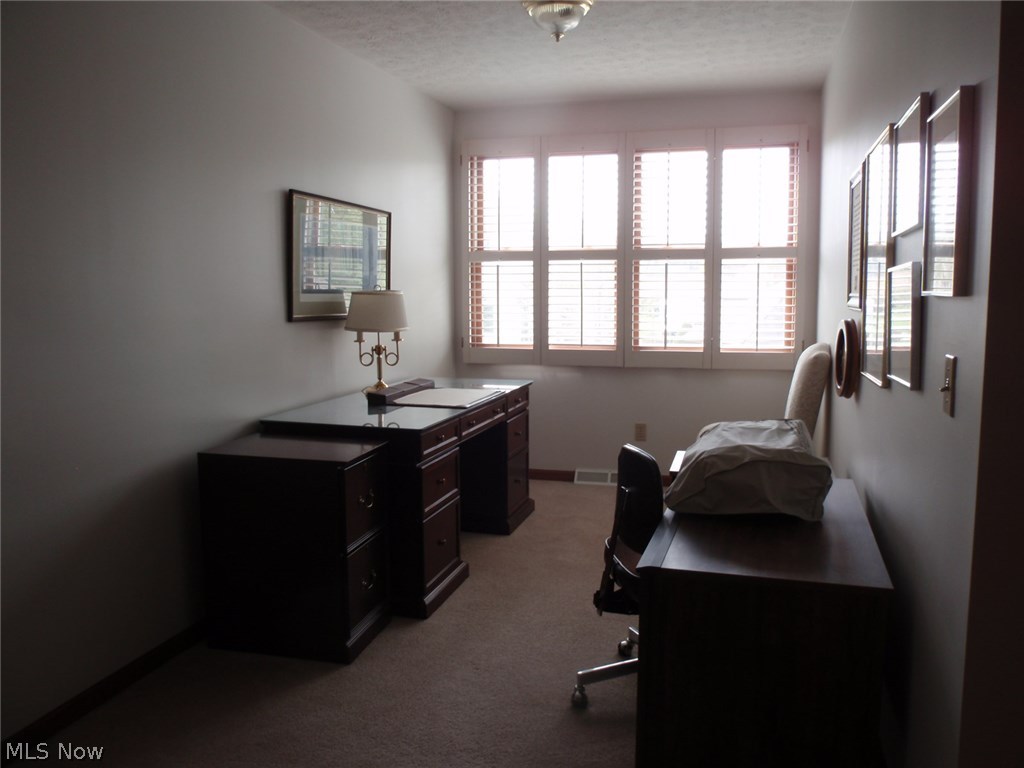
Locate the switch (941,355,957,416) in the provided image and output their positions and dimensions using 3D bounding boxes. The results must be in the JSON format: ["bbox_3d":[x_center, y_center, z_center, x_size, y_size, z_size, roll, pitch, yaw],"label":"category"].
[{"bbox_3d":[0.812,0.002,1.543,0.020,0.112,0.070,2,6,16],"label":"switch"}]

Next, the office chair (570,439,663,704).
[{"bbox_3d":[0.510,0.600,2.618,0.600,0.785,0.560,-2,6,-17],"label":"office chair"}]

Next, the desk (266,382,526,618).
[{"bbox_3d":[-0.442,0.450,4.159,0.735,0.752,1.790,2,6,16],"label":"desk"}]

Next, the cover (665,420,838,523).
[{"bbox_3d":[0.637,0.218,2.257,0.410,0.185,0.430,2,6,16],"label":"cover"}]

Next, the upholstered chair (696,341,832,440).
[{"bbox_3d":[1.153,0.329,3.909,0.620,1.050,0.600,2,6,16],"label":"upholstered chair"}]

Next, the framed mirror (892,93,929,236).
[{"bbox_3d":[0.937,-0.501,1.955,0.025,0.278,0.345,2,6,16],"label":"framed mirror"}]

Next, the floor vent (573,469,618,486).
[{"bbox_3d":[0.643,0.635,5.527,0.450,0.105,0.050,2,6,16],"label":"floor vent"}]

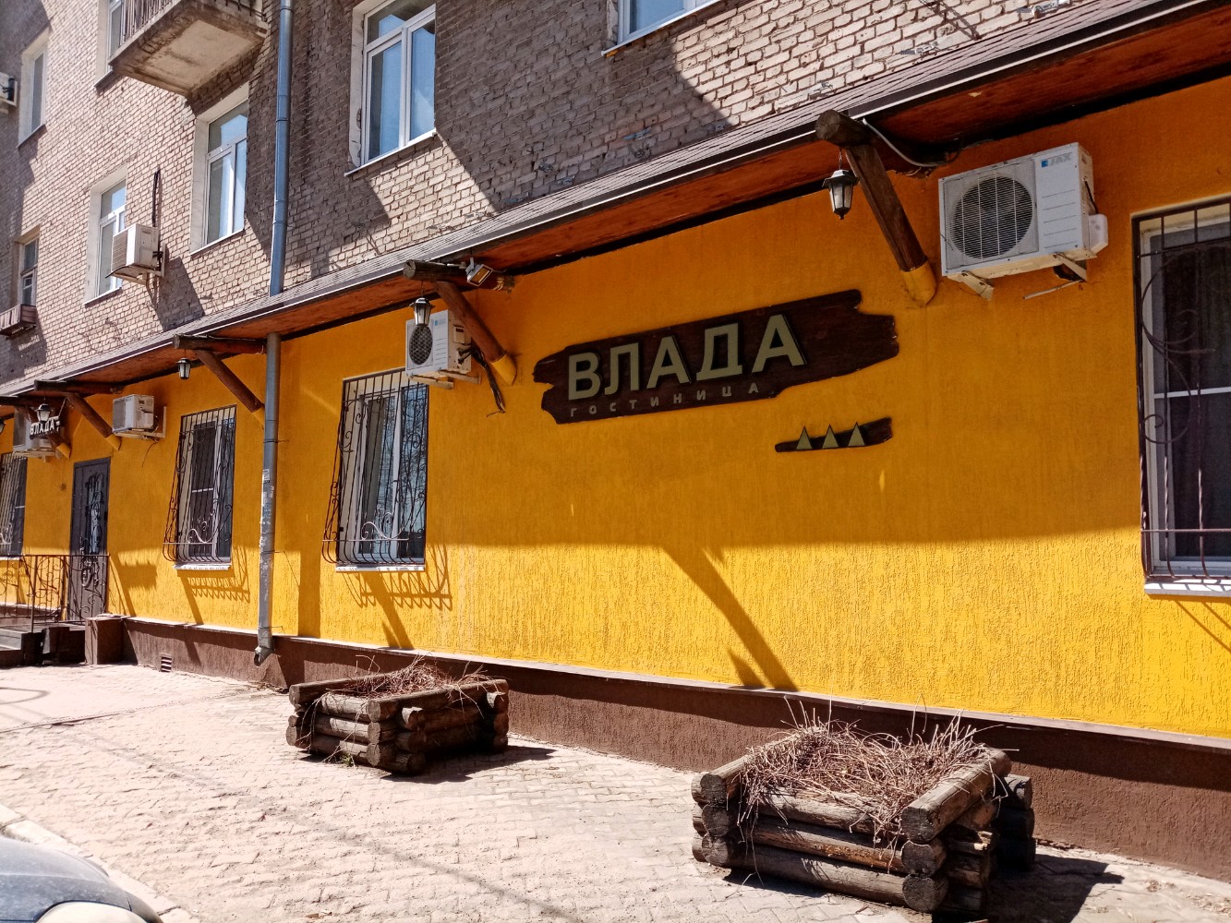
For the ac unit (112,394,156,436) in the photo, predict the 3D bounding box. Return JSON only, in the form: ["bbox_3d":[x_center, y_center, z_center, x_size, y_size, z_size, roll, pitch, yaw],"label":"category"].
[{"bbox_3d":[-5.943,-0.566,11.416,0.624,0.429,0.240,-5,-7,41],"label":"ac unit"}]

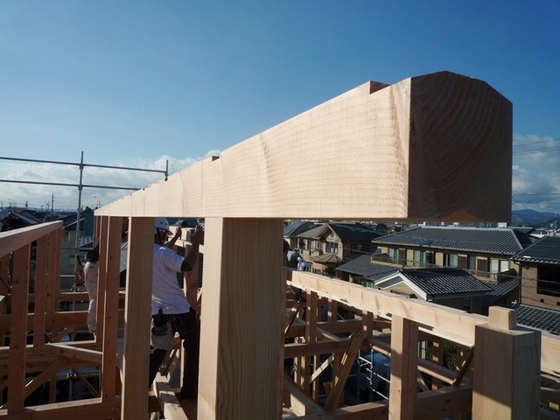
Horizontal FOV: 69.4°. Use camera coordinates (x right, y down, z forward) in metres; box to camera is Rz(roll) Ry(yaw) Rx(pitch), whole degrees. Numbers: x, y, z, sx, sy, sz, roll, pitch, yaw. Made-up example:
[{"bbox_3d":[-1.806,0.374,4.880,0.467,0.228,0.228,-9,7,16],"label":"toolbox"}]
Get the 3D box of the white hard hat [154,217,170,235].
[{"bbox_3d":[-1.075,0.120,3.600,0.220,0.165,0.280,0,-11,36],"label":"white hard hat"}]

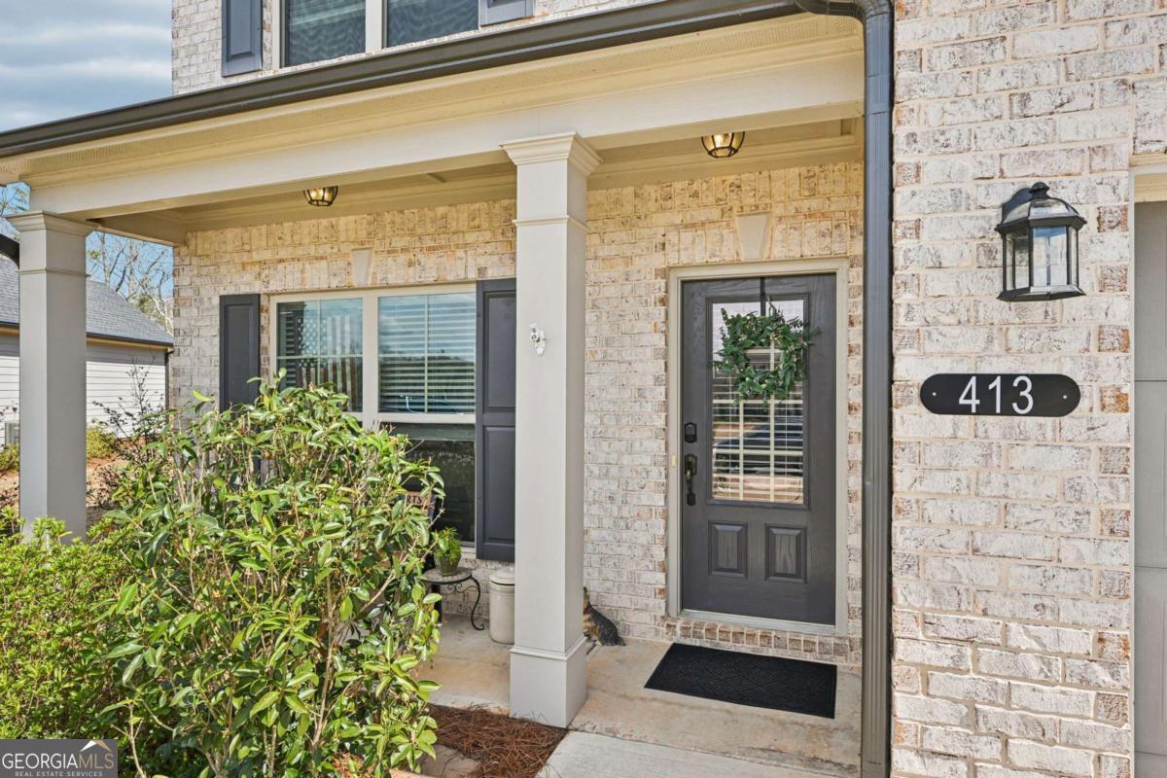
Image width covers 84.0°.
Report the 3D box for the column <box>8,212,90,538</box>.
[{"bbox_3d":[-3.502,0.207,4.277,0.370,2.670,0.370,0,0,19],"label":"column"}]

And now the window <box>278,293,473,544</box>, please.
[{"bbox_3d":[-1.558,0.176,4.689,1.765,1.800,0.090,0,0,19],"label":"window"}]

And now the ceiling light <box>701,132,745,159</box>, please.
[{"bbox_3d":[0.725,-1.307,3.383,0.260,0.170,0.260,0,0,19],"label":"ceiling light"}]

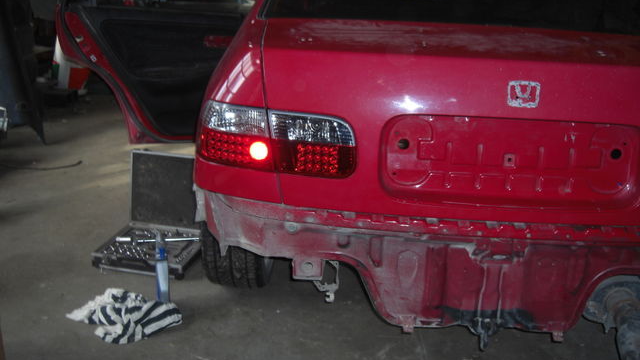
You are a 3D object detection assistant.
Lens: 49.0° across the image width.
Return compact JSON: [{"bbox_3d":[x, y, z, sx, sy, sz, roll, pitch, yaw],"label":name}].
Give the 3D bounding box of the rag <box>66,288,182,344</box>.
[{"bbox_3d":[-0.649,0.450,2.362,0.365,0.060,0.250,3,17,0],"label":"rag"}]

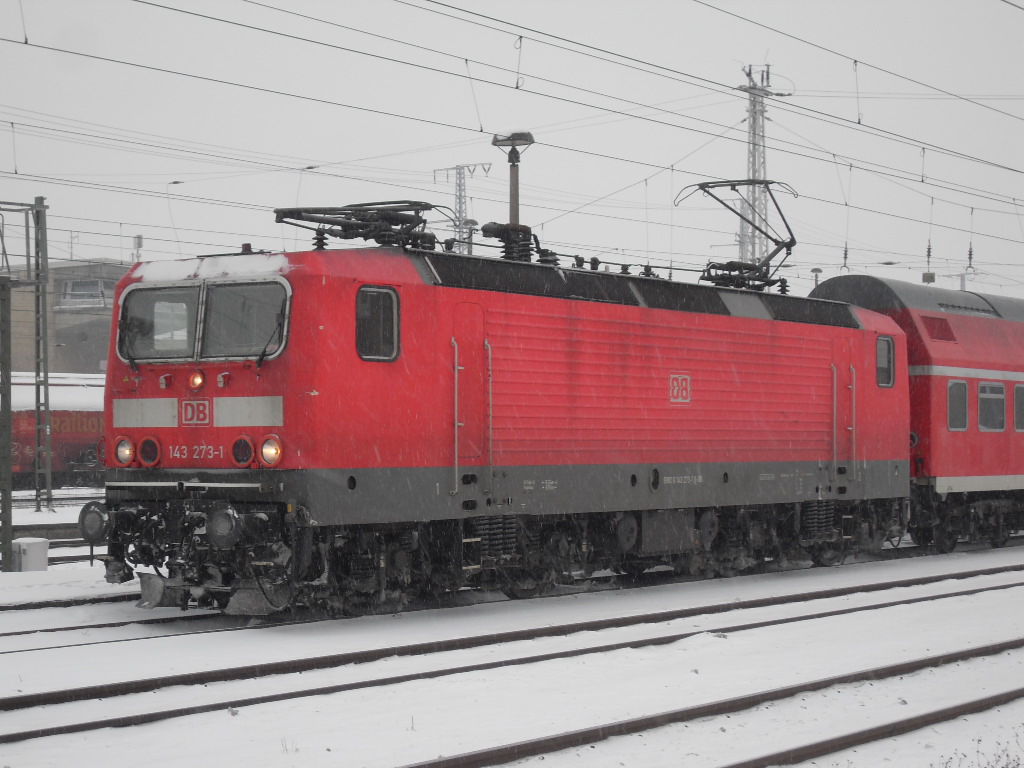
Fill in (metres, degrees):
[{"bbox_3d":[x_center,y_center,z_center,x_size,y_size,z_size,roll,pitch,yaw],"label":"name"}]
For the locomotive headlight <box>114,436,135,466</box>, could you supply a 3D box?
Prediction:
[{"bbox_3d":[-4.062,0.710,24.529,0.295,0.310,0.110,-1,-2,32],"label":"locomotive headlight"}]

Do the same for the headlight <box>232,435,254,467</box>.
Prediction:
[{"bbox_3d":[-2.719,0.684,23.691,0.295,0.310,0.110,-1,-2,32],"label":"headlight"}]

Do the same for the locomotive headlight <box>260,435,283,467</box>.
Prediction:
[{"bbox_3d":[-2.417,0.674,23.502,0.295,0.310,0.110,-1,-2,32],"label":"locomotive headlight"}]

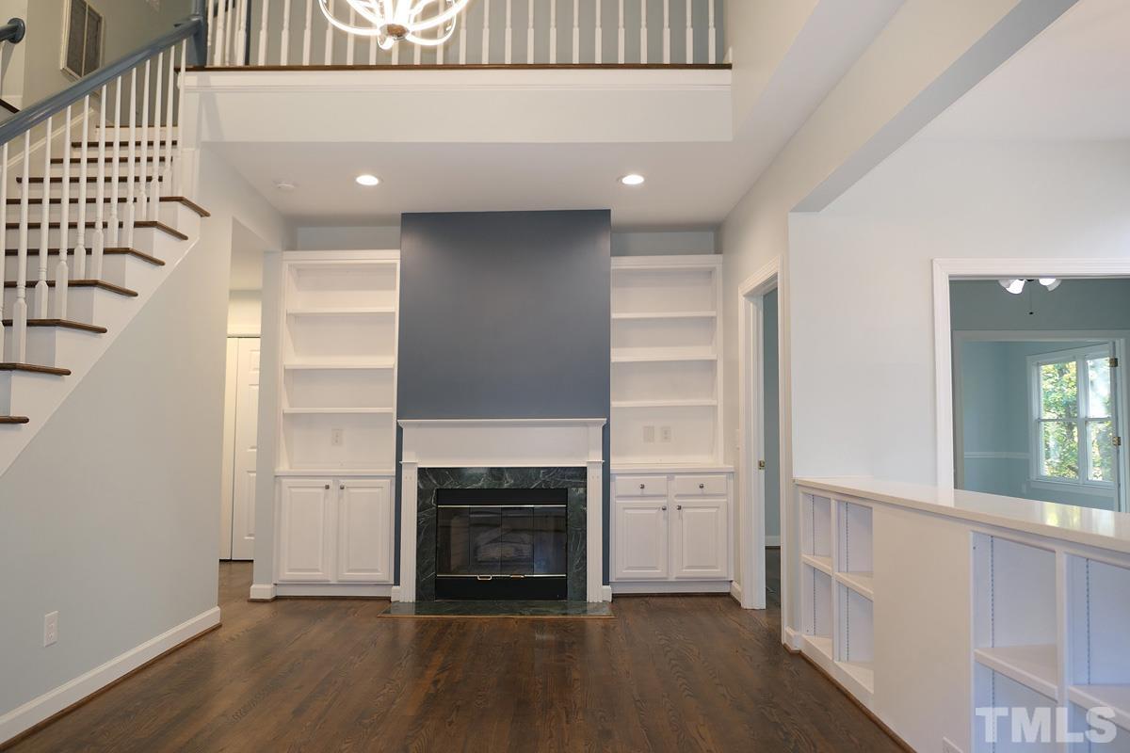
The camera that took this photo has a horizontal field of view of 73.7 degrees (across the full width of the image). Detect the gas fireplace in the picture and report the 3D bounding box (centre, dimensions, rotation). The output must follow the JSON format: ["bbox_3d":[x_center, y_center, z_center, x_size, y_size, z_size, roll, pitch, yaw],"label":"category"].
[{"bbox_3d":[-0.438,1.166,5.308,0.912,0.767,0.280,0,-3,0],"label":"gas fireplace"}]

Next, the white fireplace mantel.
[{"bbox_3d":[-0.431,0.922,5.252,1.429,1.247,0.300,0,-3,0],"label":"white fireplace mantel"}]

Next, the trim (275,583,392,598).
[{"bbox_3d":[-1.602,1.488,5.233,0.800,0.093,0.030,0,-3,0],"label":"trim"}]

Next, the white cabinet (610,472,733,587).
[{"bbox_3d":[0.744,1.066,5.550,0.860,0.768,0.600,0,-3,0],"label":"white cabinet"}]

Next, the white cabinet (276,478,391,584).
[{"bbox_3d":[-1.590,1.068,5.383,0.834,0.737,0.430,0,-3,0],"label":"white cabinet"}]

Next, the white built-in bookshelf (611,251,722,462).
[{"bbox_3d":[0.749,-0.119,5.776,0.865,1.579,0.290,0,-3,0],"label":"white built-in bookshelf"}]

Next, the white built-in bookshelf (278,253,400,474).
[{"bbox_3d":[-1.591,-0.101,5.498,0.841,1.568,0.340,0,-3,0],"label":"white built-in bookshelf"}]

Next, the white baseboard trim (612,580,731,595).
[{"bbox_3d":[0.752,1.497,5.324,0.834,0.094,0.030,0,-3,0],"label":"white baseboard trim"}]

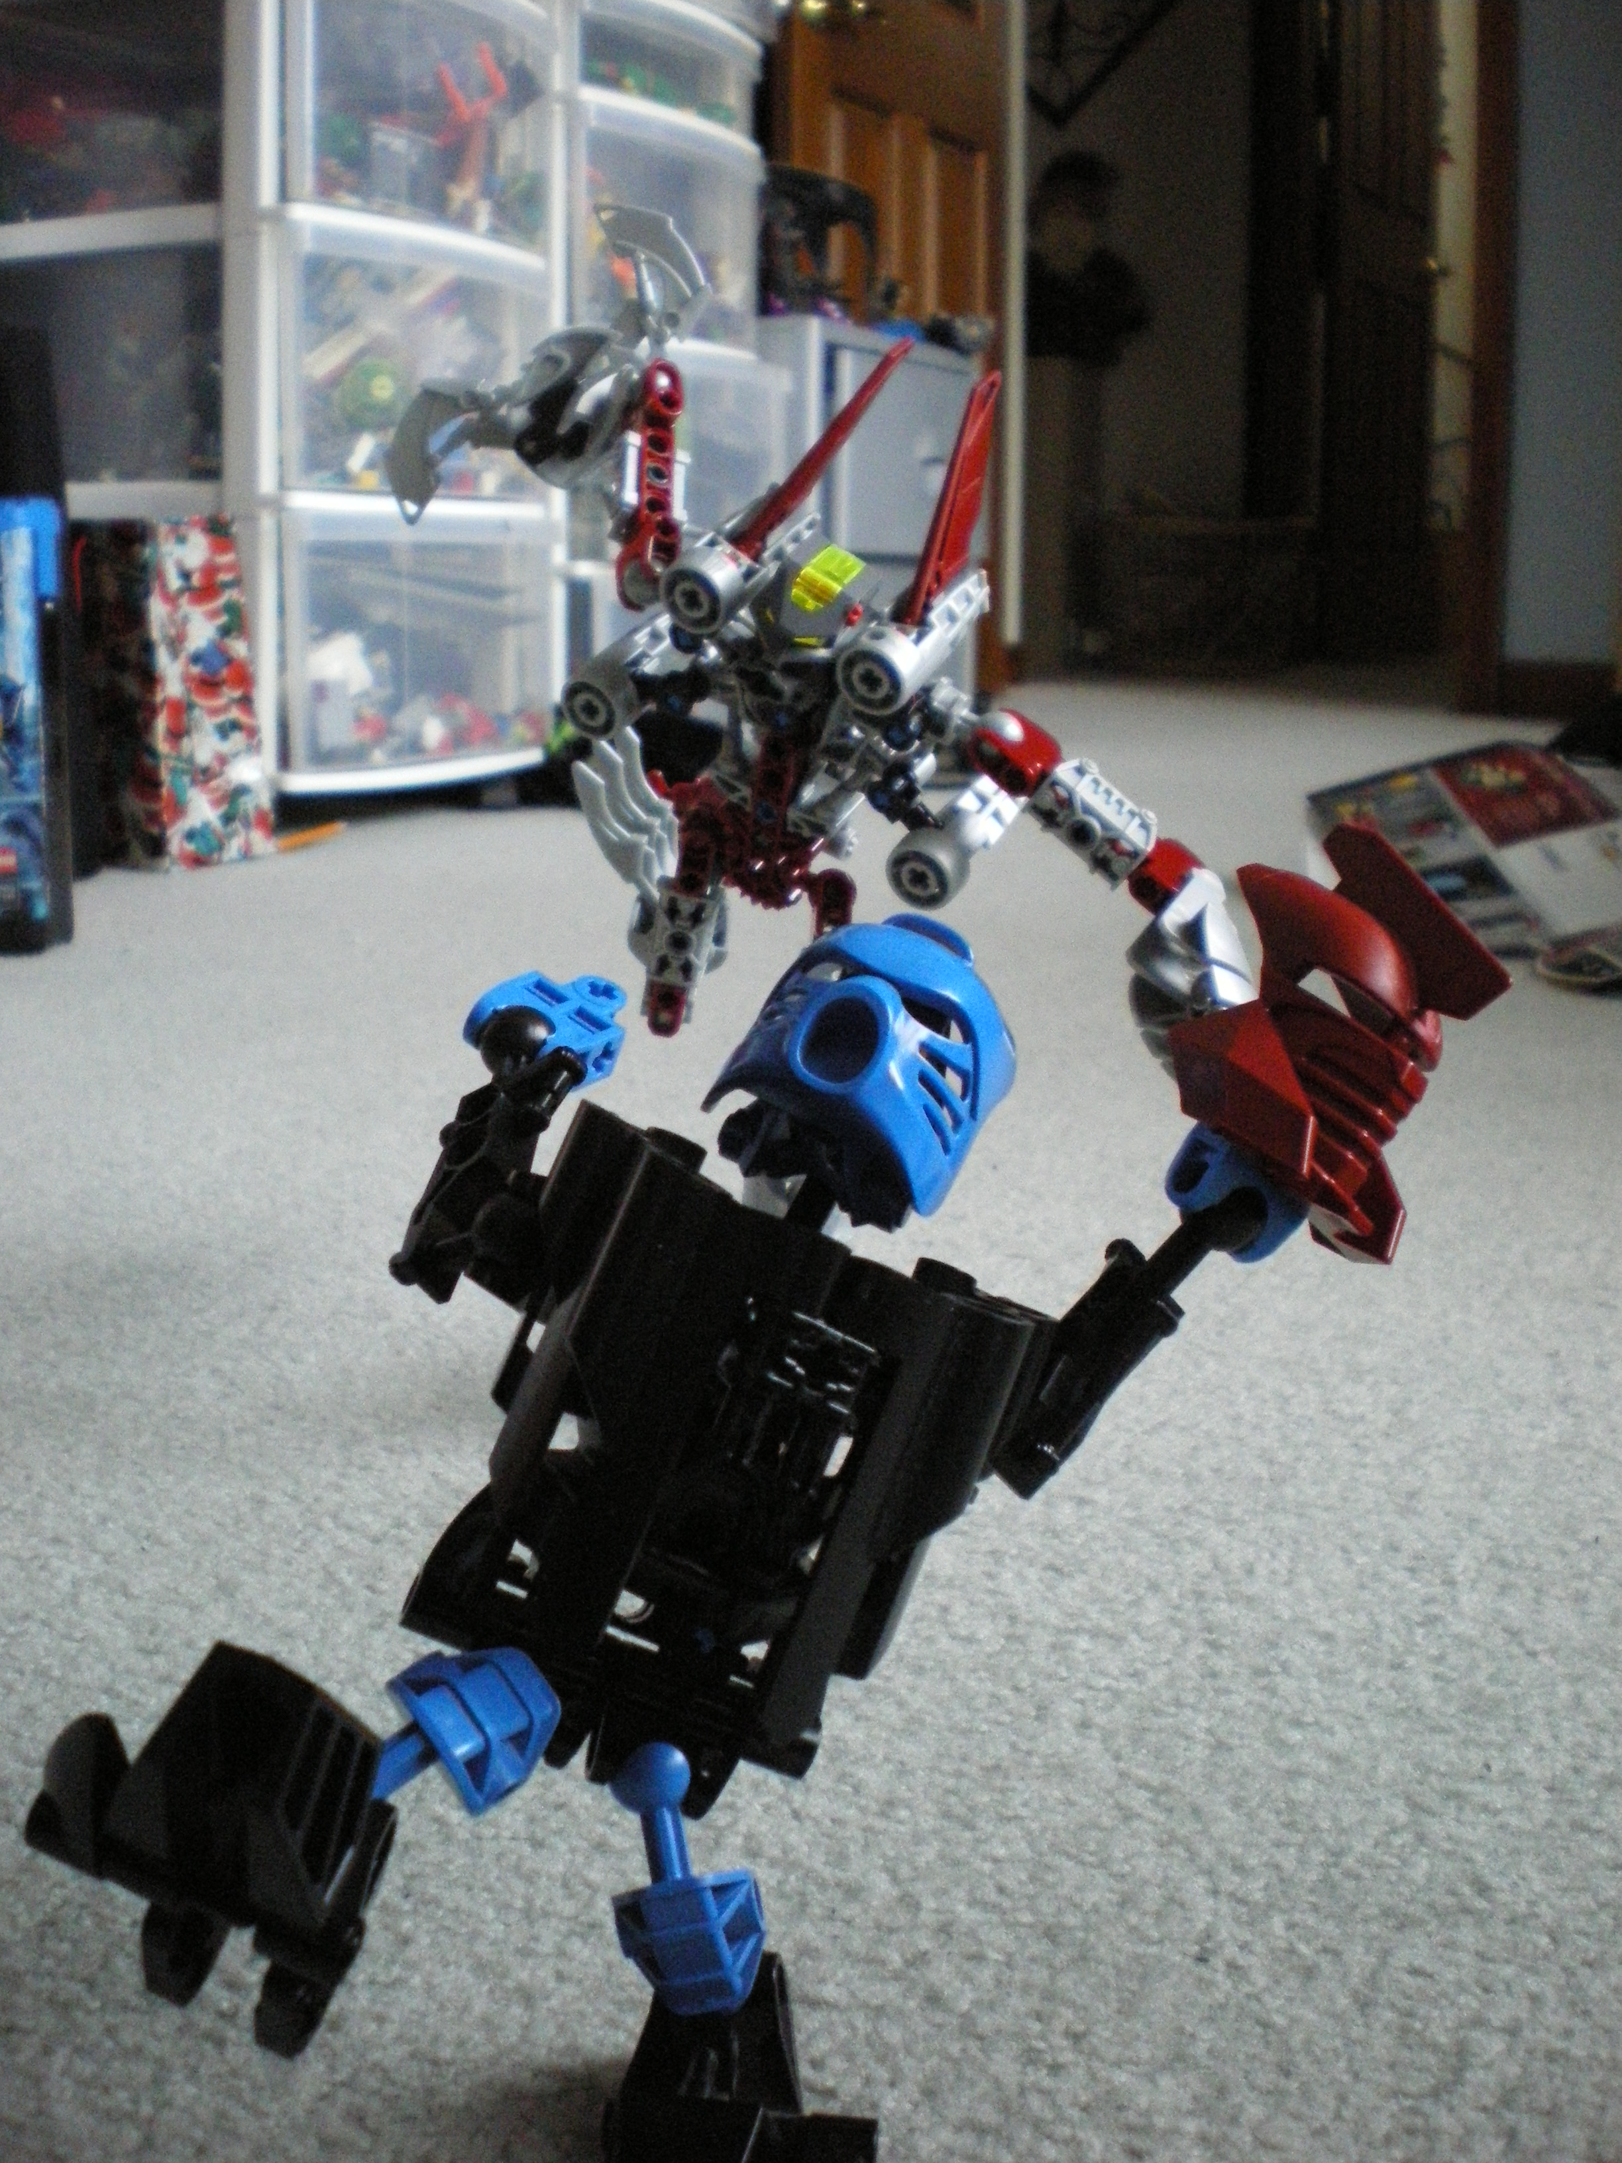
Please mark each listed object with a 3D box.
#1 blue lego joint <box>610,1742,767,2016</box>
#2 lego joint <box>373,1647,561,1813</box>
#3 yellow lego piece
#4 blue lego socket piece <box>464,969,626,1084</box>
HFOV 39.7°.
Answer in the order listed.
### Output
[{"bbox_3d":[-0.017,0.102,0.288,0.017,0.036,0.015,-11,-7,-18],"label":"blue lego joint"},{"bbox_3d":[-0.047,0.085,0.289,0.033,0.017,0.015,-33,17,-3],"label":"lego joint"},{"bbox_3d":[0.004,-0.116,0.520,0.010,0.009,0.017,21,60,25],"label":"yellow lego piece"},{"bbox_3d":[-0.035,-0.006,0.301,0.017,0.009,0.025,35,41,27],"label":"blue lego socket piece"}]

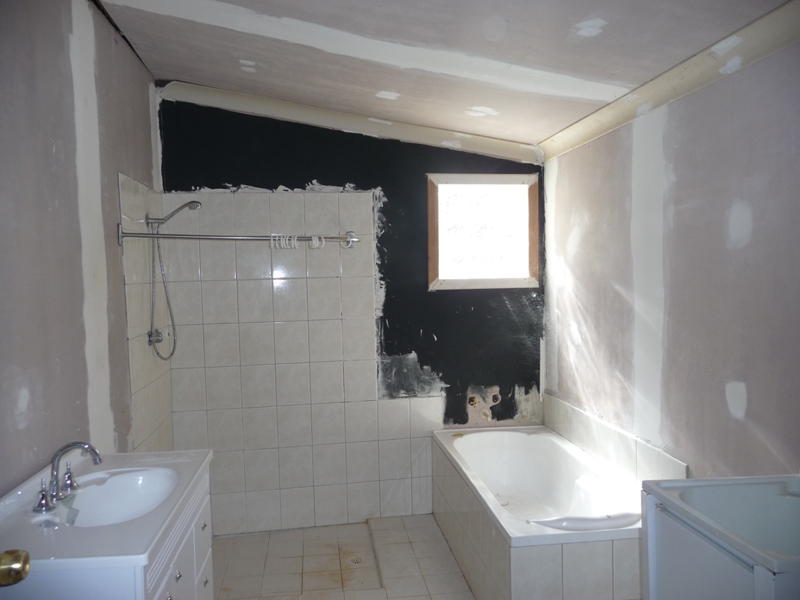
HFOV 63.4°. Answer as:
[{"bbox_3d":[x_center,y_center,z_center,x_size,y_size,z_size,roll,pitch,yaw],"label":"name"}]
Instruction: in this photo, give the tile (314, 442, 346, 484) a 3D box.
[{"bbox_3d":[-0.420,0.992,3.896,0.200,0.250,0.010,-2,3,-10],"label":"tile"}]

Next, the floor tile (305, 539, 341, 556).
[{"bbox_3d":[-0.442,1.387,3.612,0.192,0.010,0.192,-2,3,-8],"label":"floor tile"}]

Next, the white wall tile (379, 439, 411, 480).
[{"bbox_3d":[-0.024,0.979,3.951,0.200,0.250,0.010,-2,3,-8],"label":"white wall tile"}]

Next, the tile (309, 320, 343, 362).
[{"bbox_3d":[-0.438,0.243,3.849,0.200,0.250,0.010,-2,3,-8],"label":"tile"}]

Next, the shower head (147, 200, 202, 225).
[{"bbox_3d":[-1.157,-0.448,3.333,0.270,0.120,0.070,-2,3,-8],"label":"shower head"}]

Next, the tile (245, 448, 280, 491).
[{"bbox_3d":[-0.814,1.005,3.829,0.200,0.250,0.010,-2,3,-10],"label":"tile"}]

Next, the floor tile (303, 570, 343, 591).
[{"bbox_3d":[-0.385,1.407,3.232,0.192,0.010,0.192,-2,3,-8],"label":"floor tile"}]

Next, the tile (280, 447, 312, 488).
[{"bbox_3d":[-0.621,1.000,3.876,0.200,0.250,0.010,-2,3,-8],"label":"tile"}]

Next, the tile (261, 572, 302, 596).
[{"bbox_3d":[-0.585,1.420,3.210,0.200,0.010,0.200,-2,3,-8],"label":"tile"}]

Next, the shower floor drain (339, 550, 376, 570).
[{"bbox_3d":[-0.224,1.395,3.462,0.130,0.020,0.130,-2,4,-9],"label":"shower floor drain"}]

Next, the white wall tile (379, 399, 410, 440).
[{"bbox_3d":[-0.032,0.729,3.948,0.200,0.250,0.010,-2,3,-10],"label":"white wall tile"}]

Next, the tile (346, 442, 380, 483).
[{"bbox_3d":[-0.226,0.988,3.934,0.200,0.250,0.010,-2,3,-8],"label":"tile"}]

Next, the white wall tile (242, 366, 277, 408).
[{"bbox_3d":[-0.827,0.506,3.800,0.200,0.250,0.010,-2,3,-10],"label":"white wall tile"}]

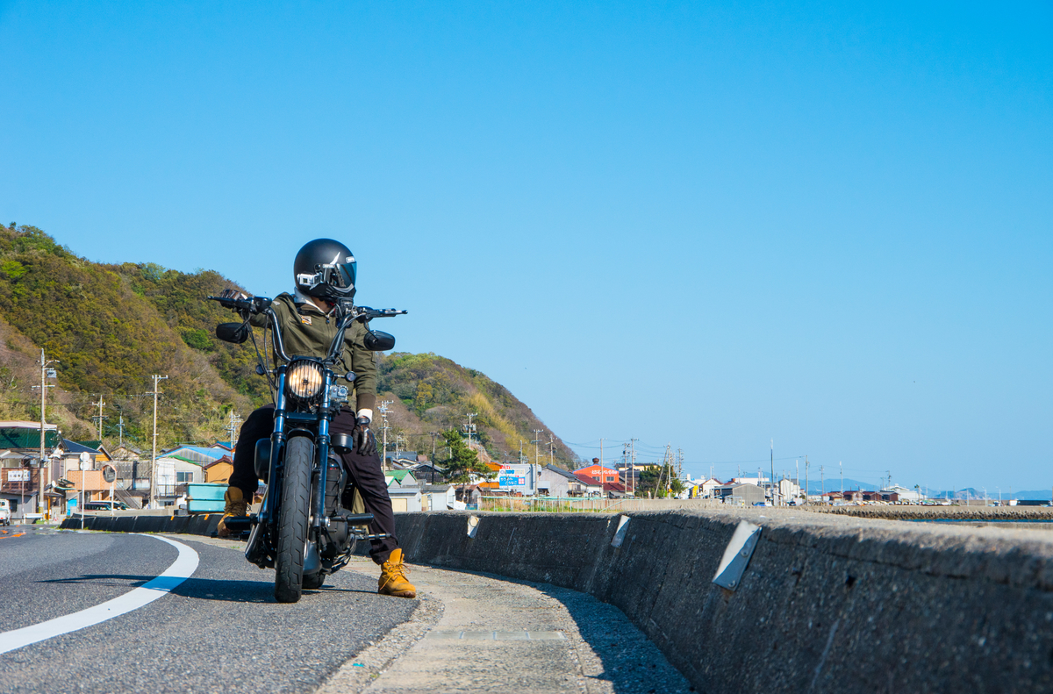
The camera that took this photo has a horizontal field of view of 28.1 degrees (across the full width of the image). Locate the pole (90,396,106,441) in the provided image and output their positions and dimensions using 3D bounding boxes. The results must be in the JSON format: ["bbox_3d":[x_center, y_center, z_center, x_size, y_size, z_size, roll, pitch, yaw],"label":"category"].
[{"bbox_3d":[-45.889,11.126,224.567,1.700,11.950,0.500,0,-4,0],"label":"pole"}]

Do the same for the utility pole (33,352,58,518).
[{"bbox_3d":[-36.506,6.630,159.533,1.900,12.890,0.600,0,-4,0],"label":"utility pole"}]

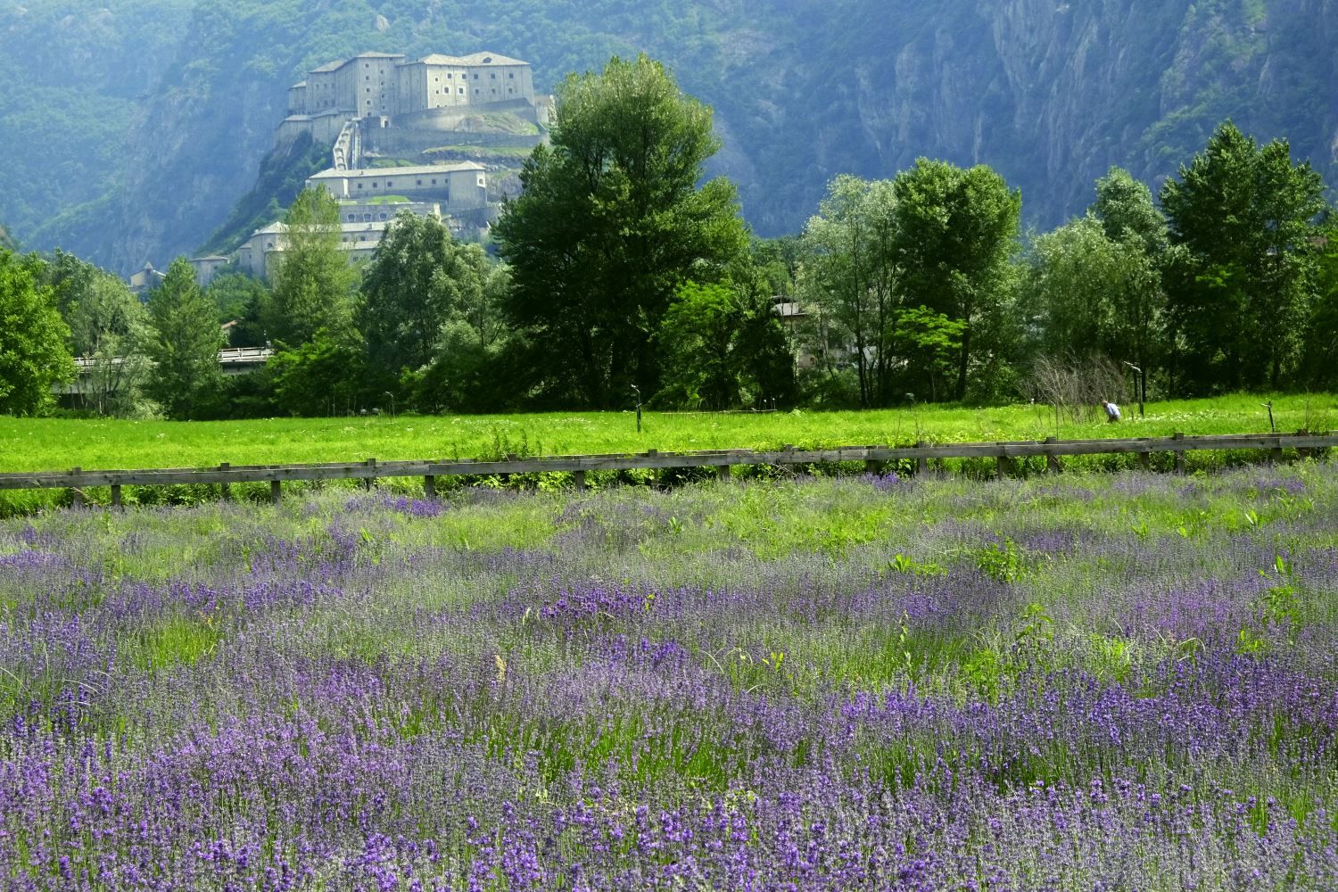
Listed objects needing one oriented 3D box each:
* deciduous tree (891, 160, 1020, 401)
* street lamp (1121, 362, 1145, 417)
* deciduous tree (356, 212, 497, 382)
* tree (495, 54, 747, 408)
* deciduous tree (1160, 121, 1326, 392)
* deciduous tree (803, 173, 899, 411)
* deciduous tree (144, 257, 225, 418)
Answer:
[{"bbox_3d":[13.624,-7.824,147.000,6.277,11.662,5.963,-1,1,0],"label":"deciduous tree"},{"bbox_3d":[15.825,-1.869,105.000,0.765,2.029,0.150,-1,1,-11],"label":"street lamp"},{"bbox_3d":[-11.532,-6.379,147.000,6.576,9.568,6.247,-1,1,0],"label":"deciduous tree"},{"bbox_3d":[-2.242,-10.117,147.000,12.105,17.044,11.500,-1,1,0],"label":"tree"},{"bbox_3d":[27.907,-9.052,150.000,8.082,13.425,7.274,-1,1,0],"label":"deciduous tree"},{"bbox_3d":[8.643,-7.301,147.000,4.882,11.113,4.638,-1,1,0],"label":"deciduous tree"},{"bbox_3d":[-20.419,-4.517,130.000,3.436,6.919,3.264,-1,1,0],"label":"deciduous tree"}]

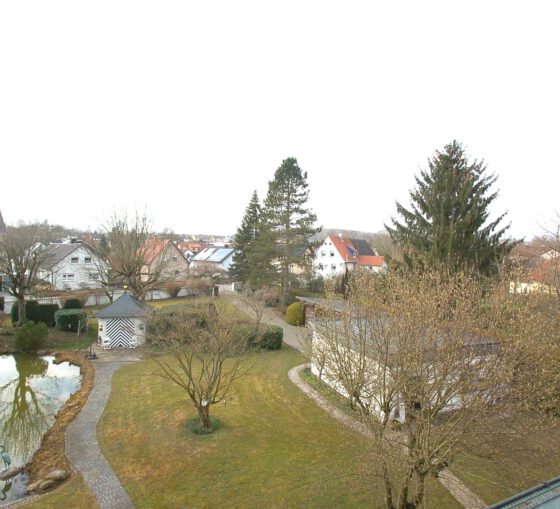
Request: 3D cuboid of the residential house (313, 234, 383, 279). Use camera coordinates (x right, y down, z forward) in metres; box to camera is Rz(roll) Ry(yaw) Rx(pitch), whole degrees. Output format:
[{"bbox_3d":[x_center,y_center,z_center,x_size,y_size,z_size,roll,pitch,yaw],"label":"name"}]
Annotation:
[{"bbox_3d":[14.895,0.577,69.066,13.000,8.700,9.000,-1,3,-43],"label":"residential house"}]

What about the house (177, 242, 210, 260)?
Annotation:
[{"bbox_3d":[-26.234,0.404,98.112,11.000,8.200,9.500,-1,3,-12],"label":"house"}]

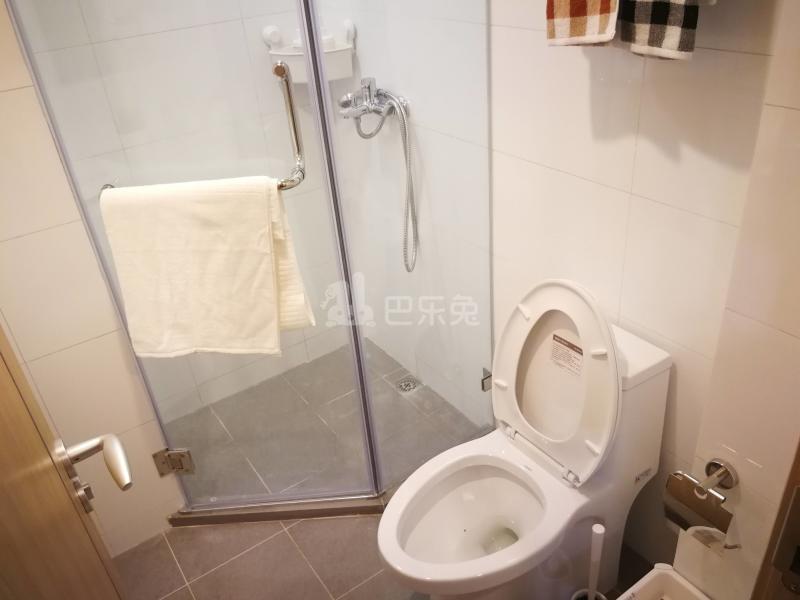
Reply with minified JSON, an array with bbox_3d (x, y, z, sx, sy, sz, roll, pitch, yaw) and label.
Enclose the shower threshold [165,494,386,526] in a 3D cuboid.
[{"bbox_3d":[-0.372,0.640,1.927,0.662,0.040,0.072,-4,30,2],"label":"shower threshold"}]

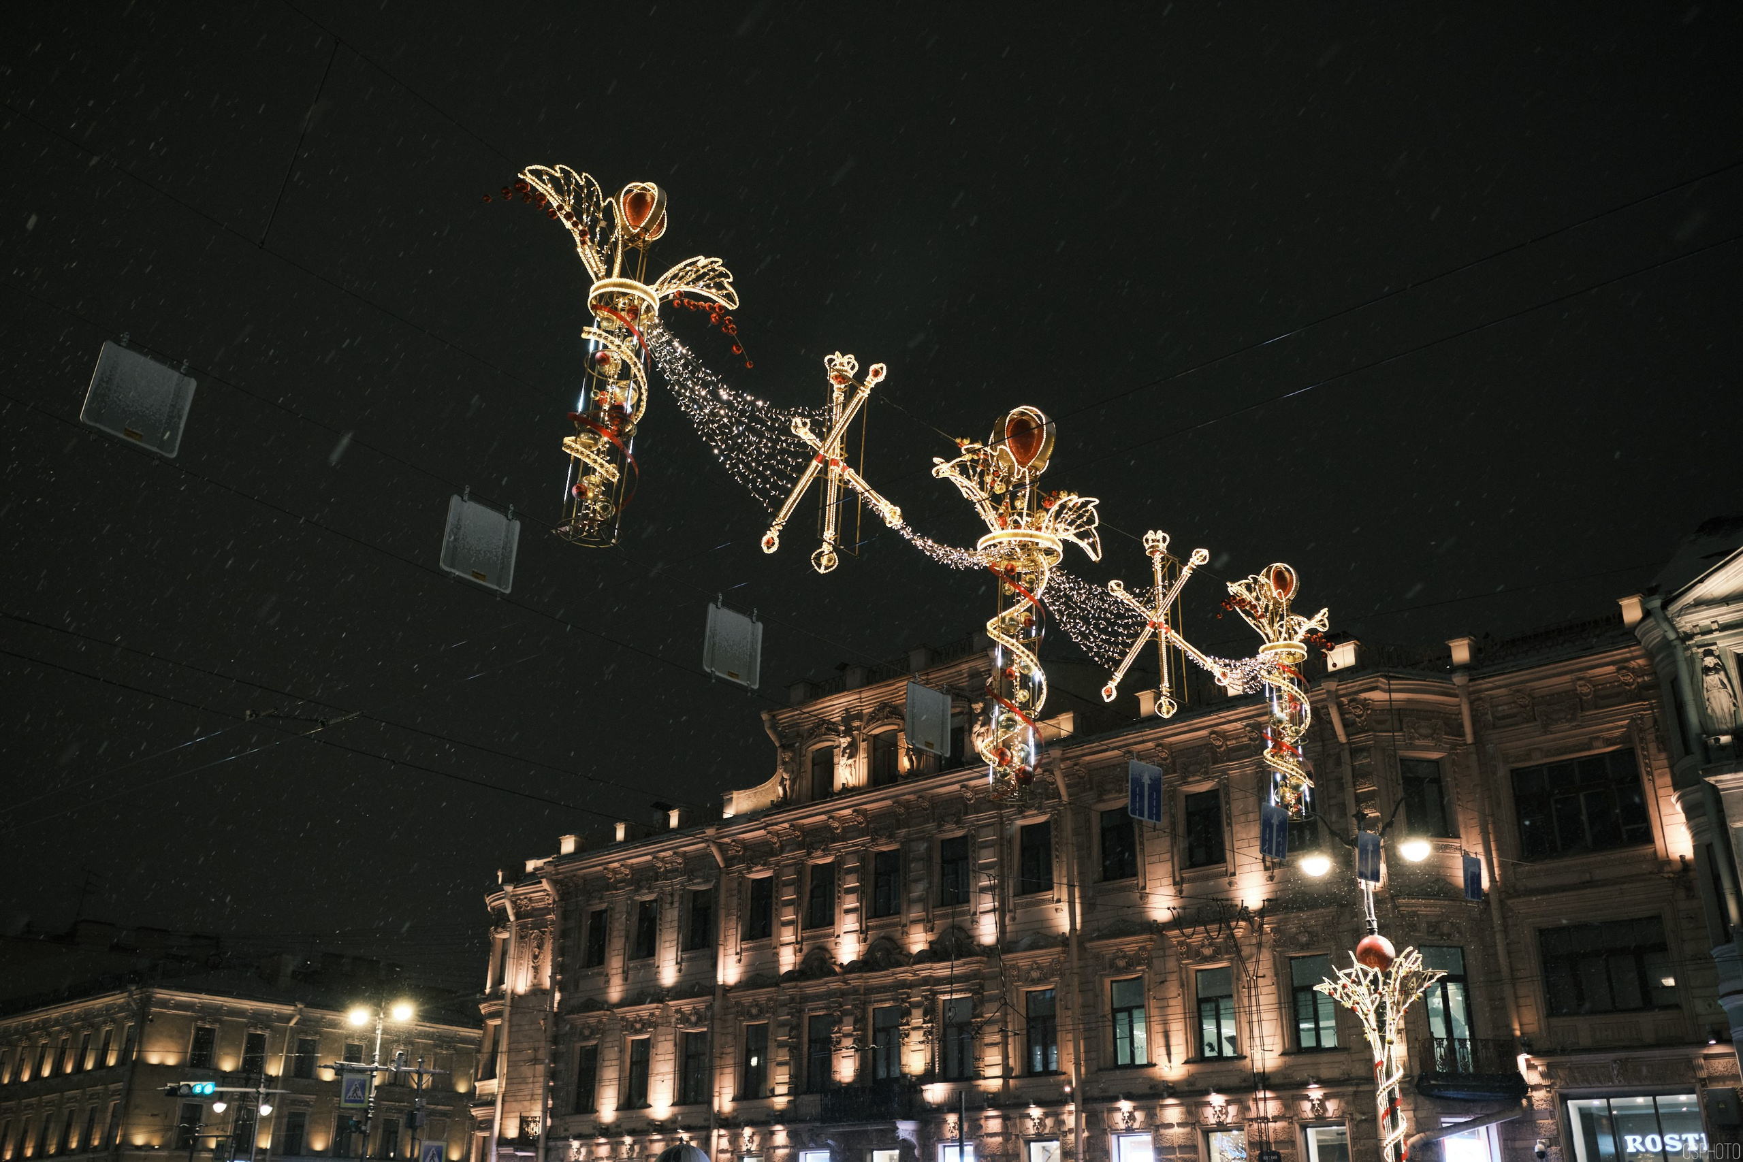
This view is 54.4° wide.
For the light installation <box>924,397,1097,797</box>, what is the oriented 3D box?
[{"bbox_3d":[1.851,0.109,20.849,1.300,5.125,3.451,-19,-29,39],"label":"light installation"}]

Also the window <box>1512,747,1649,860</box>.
[{"bbox_3d":[15.759,4.989,37.732,2.738,2.128,0.200,-18,-29,38],"label":"window"}]

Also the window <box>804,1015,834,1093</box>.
[{"bbox_3d":[-1.488,13.130,47.117,1.030,2.066,0.200,-19,-29,39],"label":"window"}]

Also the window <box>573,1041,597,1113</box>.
[{"bbox_3d":[-8.947,15.730,53.547,1.020,2.036,0.200,-19,-29,39],"label":"window"}]

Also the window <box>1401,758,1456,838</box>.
[{"bbox_3d":[12.457,4.885,38.124,1.100,1.841,0.200,6,-23,-13],"label":"window"}]

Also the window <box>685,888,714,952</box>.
[{"bbox_3d":[-5.323,10.594,52.965,1.027,1.834,0.200,-18,-29,38],"label":"window"}]

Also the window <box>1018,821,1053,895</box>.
[{"bbox_3d":[4.296,7.294,44.634,1.053,1.806,0.180,-18,-29,38],"label":"window"}]

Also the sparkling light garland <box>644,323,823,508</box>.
[{"bbox_3d":[-1.379,-1.588,17.329,0.450,1.400,2.600,-18,-29,38],"label":"sparkling light garland"}]

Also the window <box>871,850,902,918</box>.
[{"bbox_3d":[0.437,8.553,47.757,1.077,1.824,0.180,-18,-29,38],"label":"window"}]

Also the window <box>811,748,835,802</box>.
[{"bbox_3d":[-1.468,5.763,50.712,1.002,1.579,0.180,-18,-29,38],"label":"window"}]

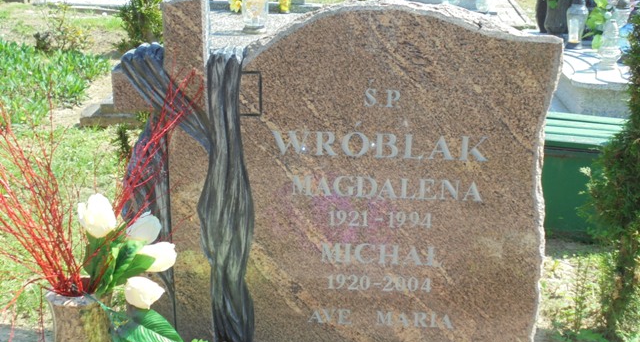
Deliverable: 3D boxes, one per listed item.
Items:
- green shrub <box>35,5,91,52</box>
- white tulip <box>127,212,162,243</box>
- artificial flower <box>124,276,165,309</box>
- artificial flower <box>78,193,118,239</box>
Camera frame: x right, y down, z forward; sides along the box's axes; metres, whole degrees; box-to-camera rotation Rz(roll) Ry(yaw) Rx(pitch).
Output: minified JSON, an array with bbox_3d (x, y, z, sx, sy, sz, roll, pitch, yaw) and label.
[{"bbox_3d":[-2.000,-1.111,6.200,0.440,0.380,0.420,2,21,0],"label":"green shrub"},{"bbox_3d":[-0.349,0.112,1.580,0.066,0.065,0.060,2,21,0],"label":"white tulip"},{"bbox_3d":[-0.347,0.240,1.570,0.072,0.062,0.062,2,21,0],"label":"artificial flower"},{"bbox_3d":[-0.437,0.087,1.560,0.068,0.080,0.066,2,21,0],"label":"artificial flower"}]

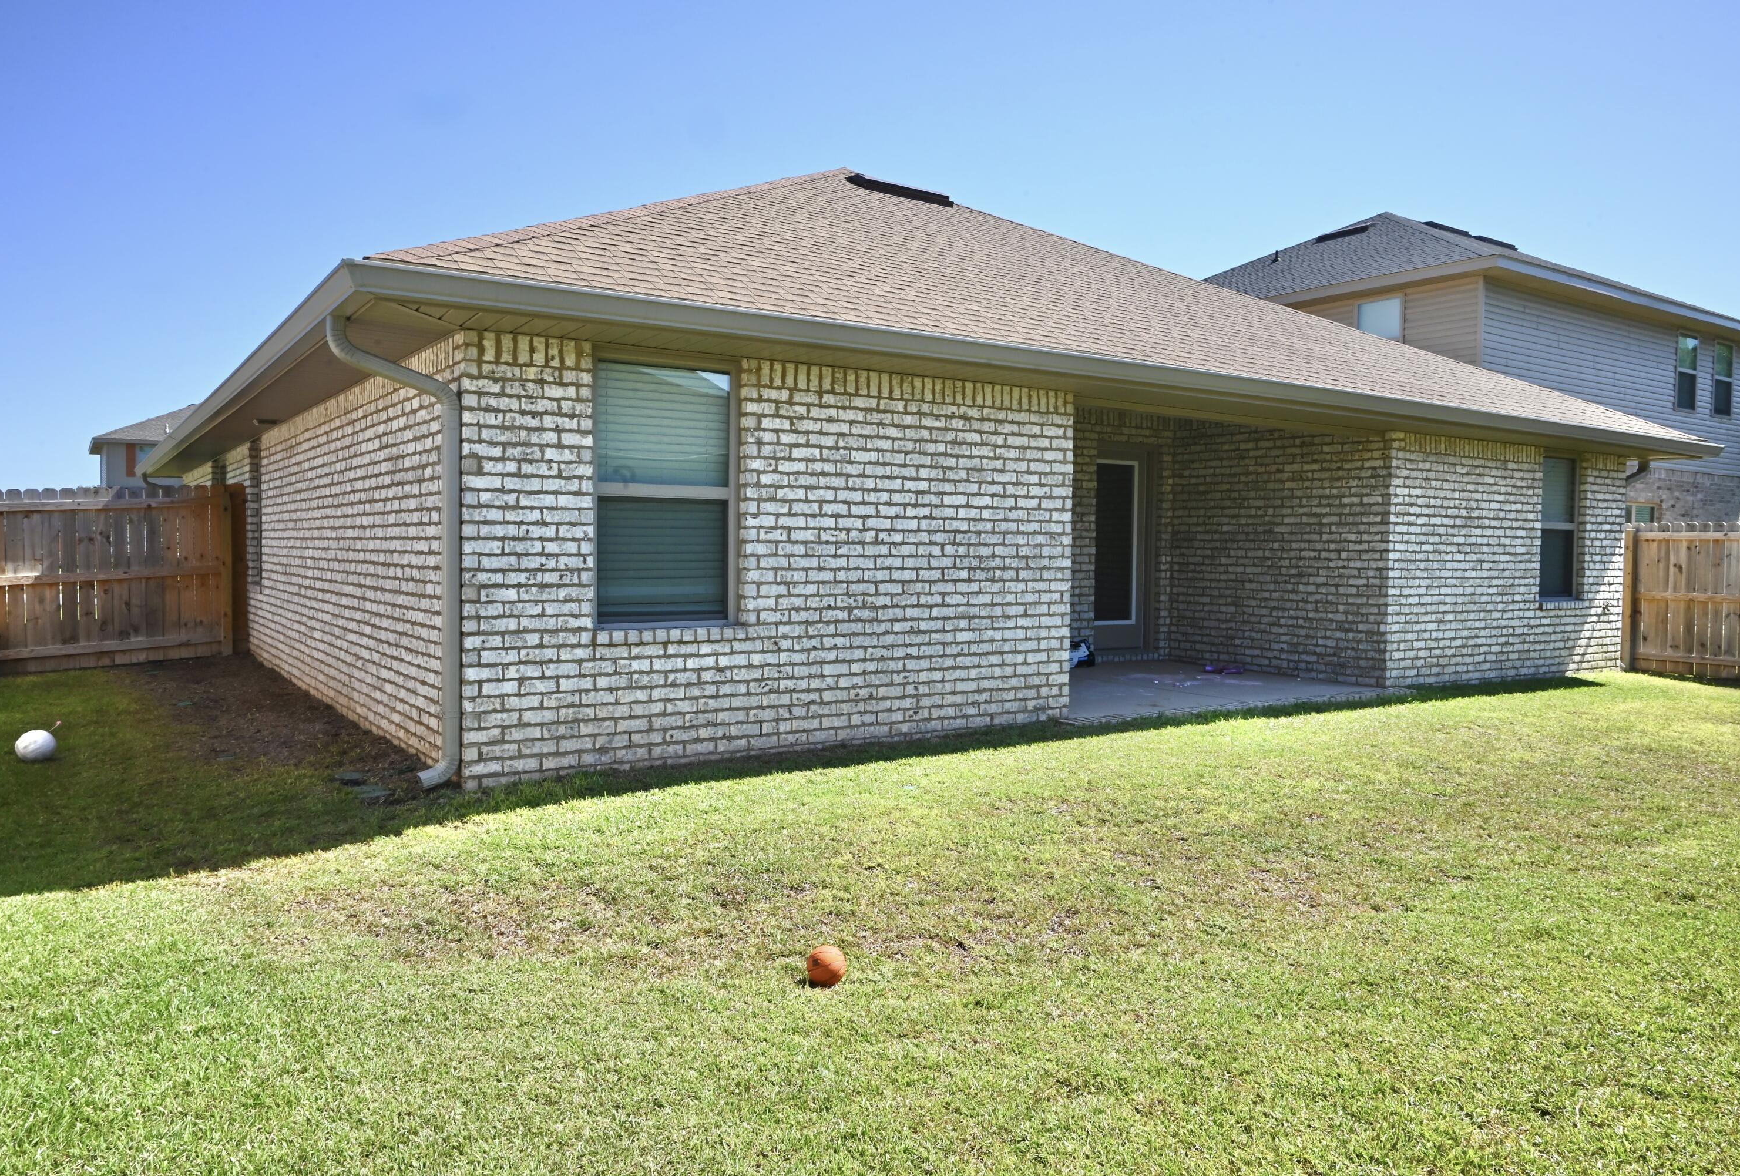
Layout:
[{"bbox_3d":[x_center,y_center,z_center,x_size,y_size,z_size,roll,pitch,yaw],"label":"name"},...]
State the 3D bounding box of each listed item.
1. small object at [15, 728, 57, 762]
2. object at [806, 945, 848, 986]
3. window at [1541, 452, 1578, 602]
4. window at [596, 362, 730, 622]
[{"bbox_3d":[-5.080,0.969,7.160,0.203,0.200,0.203,-1,2,-34],"label":"small object"},{"bbox_3d":[-0.137,1.200,3.730,0.126,0.126,0.126,1,2,0],"label":"object"},{"bbox_3d":[7.029,-0.618,12.025,0.880,1.460,0.100,-1,2,-34],"label":"window"},{"bbox_3d":[-1.118,-0.512,6.515,0.880,1.460,0.100,-1,2,-34],"label":"window"}]

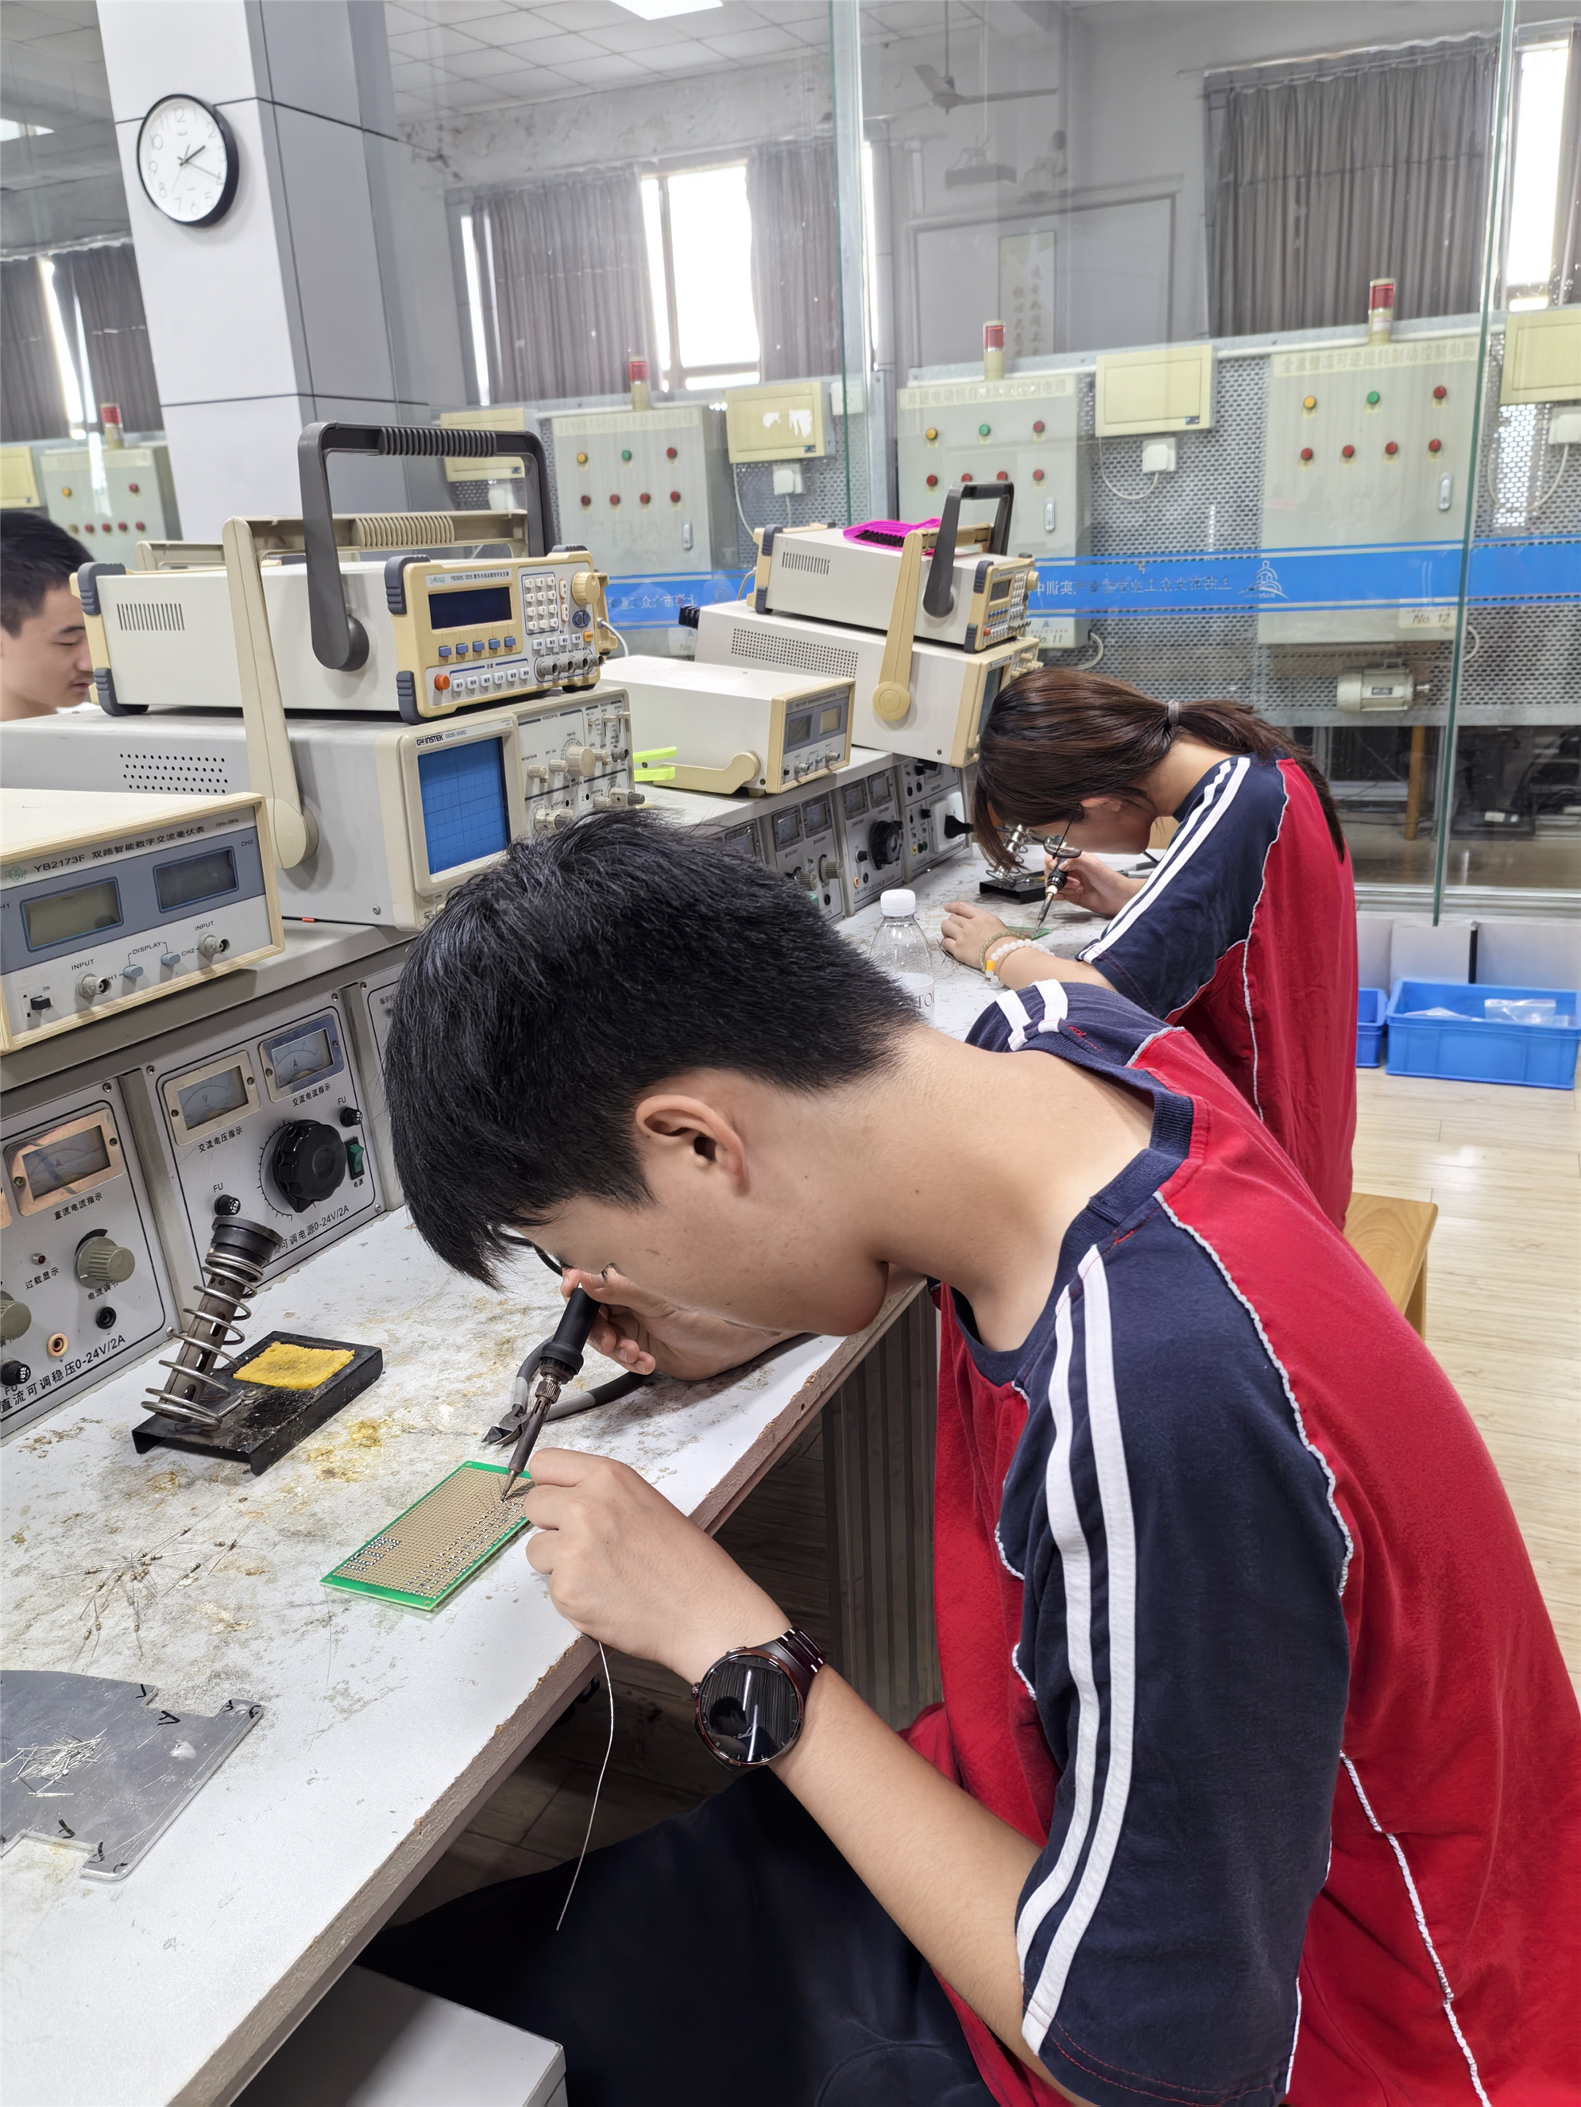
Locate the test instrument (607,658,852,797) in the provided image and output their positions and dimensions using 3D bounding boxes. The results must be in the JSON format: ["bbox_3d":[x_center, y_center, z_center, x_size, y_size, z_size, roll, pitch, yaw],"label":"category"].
[{"bbox_3d":[-0.102,-0.412,2.055,0.324,0.117,0.245,11,22,20],"label":"test instrument"}]

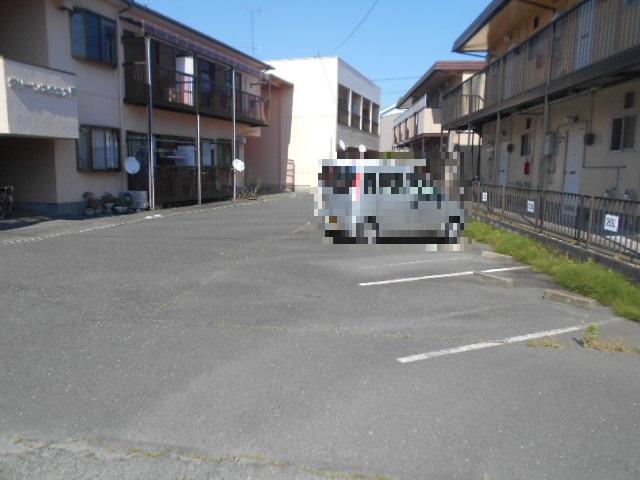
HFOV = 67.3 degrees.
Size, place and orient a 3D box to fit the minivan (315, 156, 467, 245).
[{"bbox_3d":[1.723,-0.863,10.787,3.420,1.750,1.490,-5,10,-33],"label":"minivan"}]

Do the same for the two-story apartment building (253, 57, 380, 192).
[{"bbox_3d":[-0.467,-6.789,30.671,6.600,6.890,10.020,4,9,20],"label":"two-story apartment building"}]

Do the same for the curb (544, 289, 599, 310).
[{"bbox_3d":[3.049,0.733,5.856,0.125,0.105,0.600,-4,10,-31],"label":"curb"}]

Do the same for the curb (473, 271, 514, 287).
[{"bbox_3d":[2.482,0.568,6.885,0.120,0.110,0.600,-4,10,-31],"label":"curb"}]

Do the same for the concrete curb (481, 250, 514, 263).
[{"bbox_3d":[3.196,0.306,8.704,0.120,0.110,0.600,-4,10,-31],"label":"concrete curb"}]

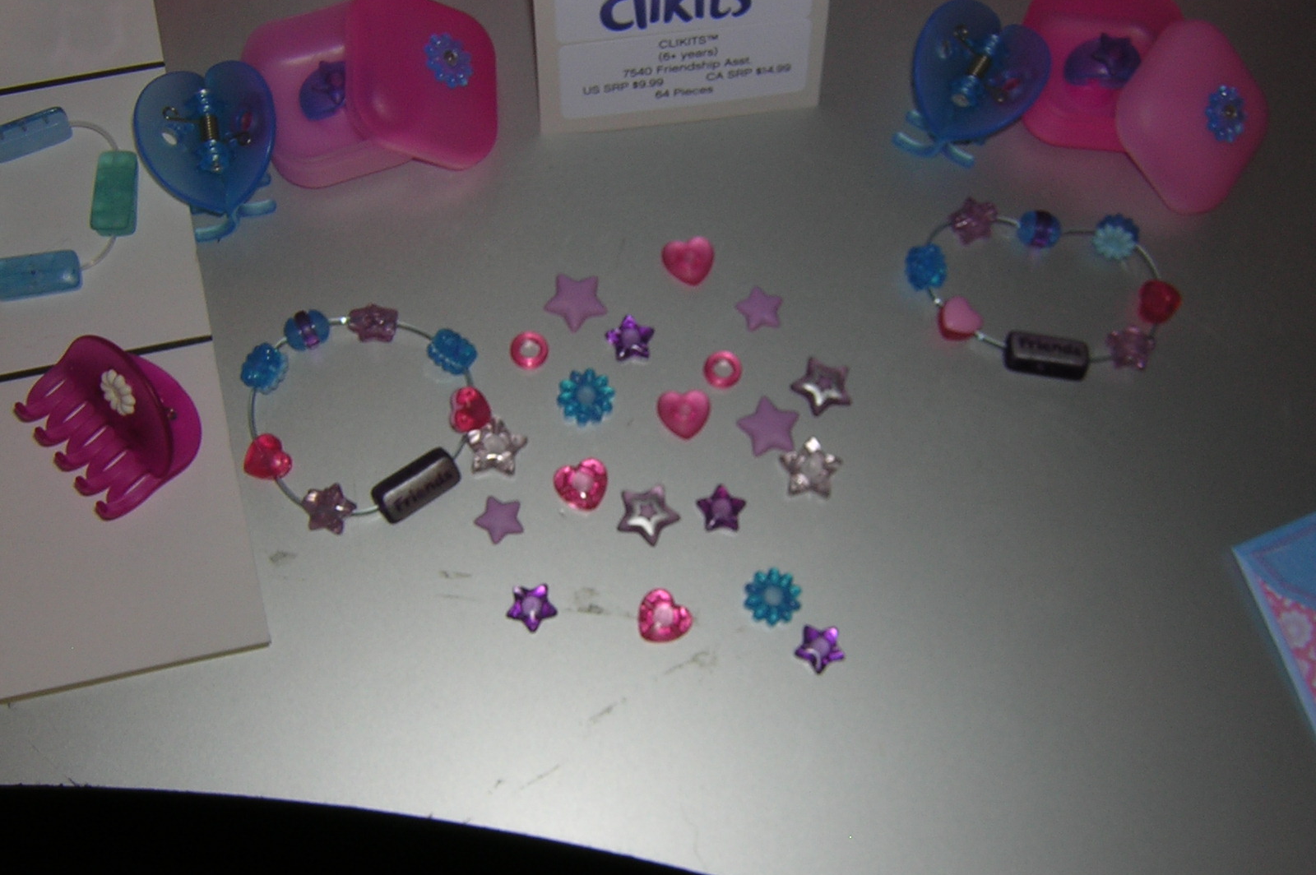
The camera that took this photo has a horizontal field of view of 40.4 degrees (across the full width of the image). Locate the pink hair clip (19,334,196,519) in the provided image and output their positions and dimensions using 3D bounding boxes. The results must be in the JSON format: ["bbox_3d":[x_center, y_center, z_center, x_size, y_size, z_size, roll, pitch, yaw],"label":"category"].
[{"bbox_3d":[-0.136,-0.005,0.448,0.037,0.027,0.041,-42,82,-12],"label":"pink hair clip"}]

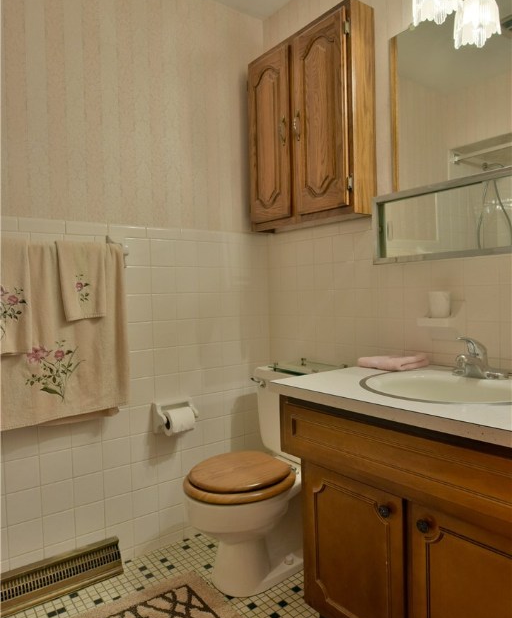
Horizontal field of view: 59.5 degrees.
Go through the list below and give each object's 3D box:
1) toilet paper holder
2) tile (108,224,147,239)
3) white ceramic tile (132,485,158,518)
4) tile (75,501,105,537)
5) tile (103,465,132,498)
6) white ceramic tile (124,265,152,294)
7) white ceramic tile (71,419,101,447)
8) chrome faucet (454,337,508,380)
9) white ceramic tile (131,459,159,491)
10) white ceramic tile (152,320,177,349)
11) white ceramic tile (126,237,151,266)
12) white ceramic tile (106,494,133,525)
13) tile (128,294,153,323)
[{"bbox_3d":[-0.324,0.444,1.837,0.160,0.120,0.098,-3,2,-36],"label":"toilet paper holder"},{"bbox_3d":[-0.504,-0.299,1.760,0.152,0.050,0.010,-3,2,-36],"label":"tile"},{"bbox_3d":[-0.441,0.772,1.795,0.108,0.108,0.010,-3,1,-36],"label":"white ceramic tile"},{"bbox_3d":[-0.617,0.772,1.664,0.108,0.108,0.010,-3,3,-38],"label":"tile"},{"bbox_3d":[-0.527,0.653,1.708,0.107,0.107,0.009,-3,2,-37],"label":"tile"},{"bbox_3d":[-0.467,-0.111,1.778,0.108,0.108,0.010,-3,1,-36],"label":"white ceramic tile"},{"bbox_3d":[-0.619,0.441,1.638,0.107,0.107,0.009,-3,2,-37],"label":"white ceramic tile"},{"bbox_3d":[0.597,0.135,1.231,0.165,0.118,0.152,-3,1,-39],"label":"chrome faucet"},{"bbox_3d":[-0.441,0.649,1.773,0.107,0.107,0.009,-3,2,-37],"label":"white ceramic tile"},{"bbox_3d":[-0.376,0.103,1.858,0.108,0.109,0.010,-3,2,-36],"label":"white ceramic tile"},{"bbox_3d":[-0.468,-0.221,1.763,0.108,0.108,0.010,-3,3,-38],"label":"white ceramic tile"},{"bbox_3d":[-0.529,0.775,1.731,0.108,0.108,0.010,-3,1,-36],"label":"white ceramic tile"},{"bbox_3d":[-0.468,-0.004,1.790,0.108,0.109,0.010,-3,2,-36],"label":"tile"}]

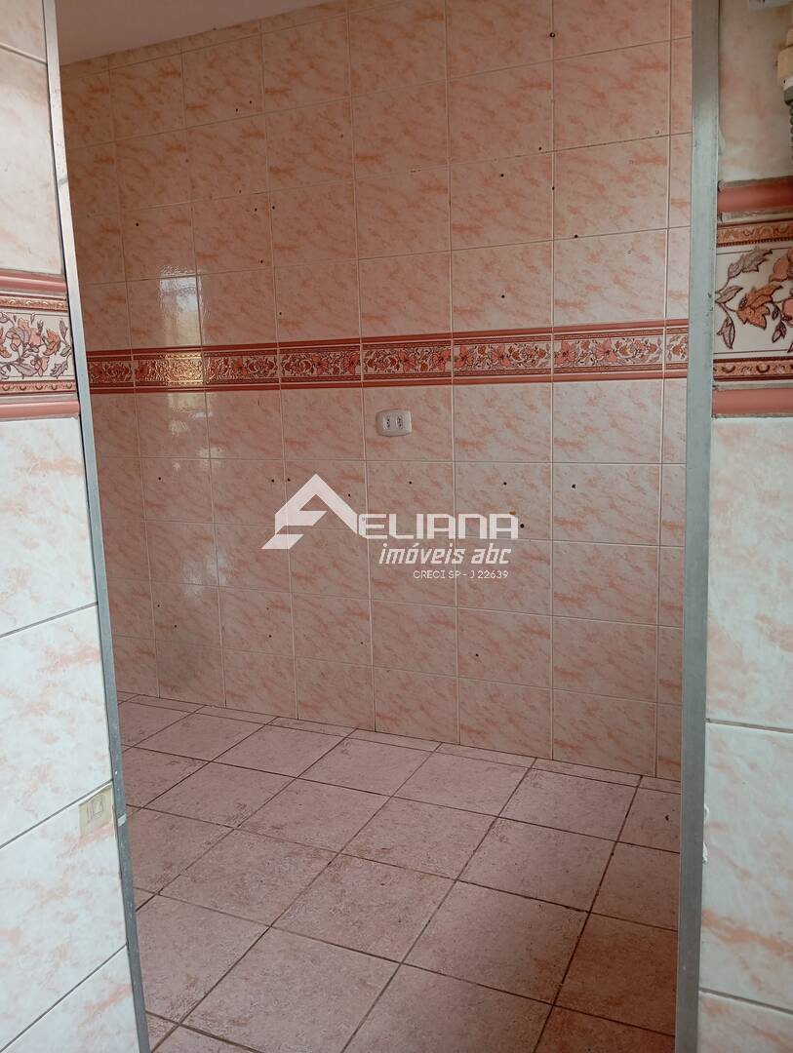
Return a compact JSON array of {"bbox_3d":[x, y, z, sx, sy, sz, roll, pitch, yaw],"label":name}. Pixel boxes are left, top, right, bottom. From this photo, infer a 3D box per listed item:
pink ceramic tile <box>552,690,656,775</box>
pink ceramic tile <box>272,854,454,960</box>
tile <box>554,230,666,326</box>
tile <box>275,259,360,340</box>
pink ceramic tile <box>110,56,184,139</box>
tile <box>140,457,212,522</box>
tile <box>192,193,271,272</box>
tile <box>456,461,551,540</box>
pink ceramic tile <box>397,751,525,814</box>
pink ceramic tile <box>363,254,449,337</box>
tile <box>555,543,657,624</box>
[{"bbox_3d":[0.682,0.676,2.809,0.332,0.249,0.010,3,11,25],"label":"pink ceramic tile"},{"bbox_3d":[-0.070,0.939,2.118,0.339,0.010,0.339,3,11,25],"label":"pink ceramic tile"},{"bbox_3d":[0.623,-0.723,2.507,0.325,0.245,0.010,3,11,25],"label":"tile"},{"bbox_3d":[-0.275,-0.777,2.960,0.331,0.251,0.010,3,11,25],"label":"tile"},{"bbox_3d":[-0.900,-1.550,3.095,0.329,0.248,0.010,3,11,25],"label":"pink ceramic tile"},{"bbox_3d":[-0.846,-0.142,3.301,0.325,0.244,0.010,3,11,25],"label":"tile"},{"bbox_3d":[-0.585,-1.045,3.055,0.331,0.251,0.010,3,11,25],"label":"tile"},{"bbox_3d":[0.351,-0.085,2.799,0.330,0.249,0.010,3,11,25],"label":"tile"},{"bbox_3d":[0.215,0.824,2.730,0.338,0.010,0.338,3,11,25],"label":"pink ceramic tile"},{"bbox_3d":[0.028,-0.762,2.822,0.331,0.251,0.010,3,11,25],"label":"pink ceramic tile"},{"bbox_3d":[0.666,0.178,2.722,0.332,0.249,0.010,3,11,25],"label":"tile"}]

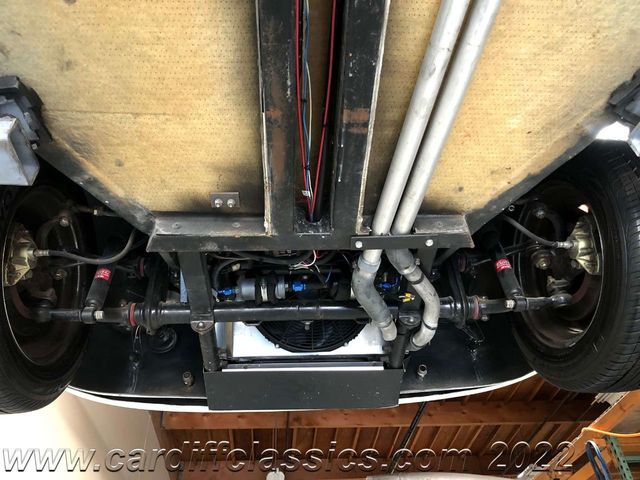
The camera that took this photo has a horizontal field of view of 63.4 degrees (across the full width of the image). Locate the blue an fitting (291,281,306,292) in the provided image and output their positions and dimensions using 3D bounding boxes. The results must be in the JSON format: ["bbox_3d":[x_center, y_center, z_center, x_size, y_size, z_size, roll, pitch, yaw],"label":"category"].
[{"bbox_3d":[-0.053,0.115,1.270,0.036,0.025,0.025,-1,-42,-3],"label":"blue an fitting"}]

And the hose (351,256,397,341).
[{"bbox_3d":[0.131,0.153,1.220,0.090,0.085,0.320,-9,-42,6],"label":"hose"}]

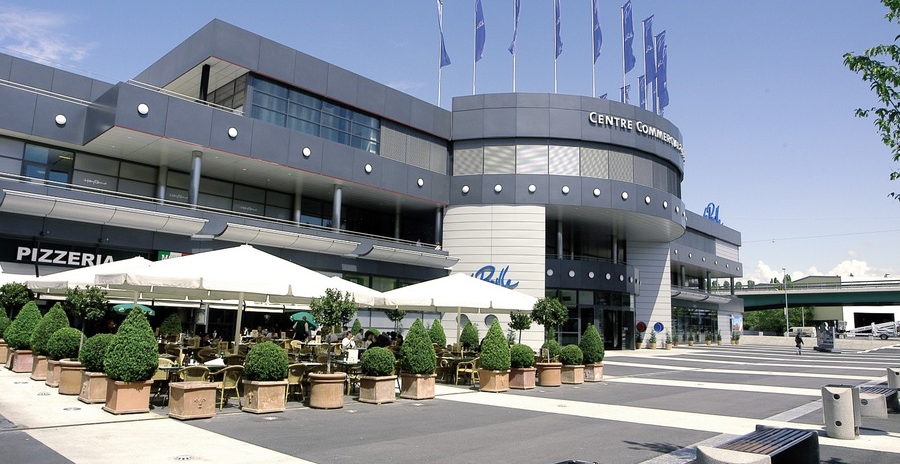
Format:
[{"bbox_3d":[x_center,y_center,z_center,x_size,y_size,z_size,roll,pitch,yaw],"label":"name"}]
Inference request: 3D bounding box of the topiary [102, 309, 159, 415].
[{"bbox_3d":[-5.762,2.325,9.950,0.840,1.800,0.840,-8,-13,44],"label":"topiary"}]

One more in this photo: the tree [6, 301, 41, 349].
[{"bbox_3d":[-11.878,2.664,15.355,0.860,1.390,0.860,9,-11,-39],"label":"tree"}]

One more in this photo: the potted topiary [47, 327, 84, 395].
[{"bbox_3d":[-9.018,3.002,12.900,0.800,1.420,0.800,-8,-13,44],"label":"potted topiary"}]

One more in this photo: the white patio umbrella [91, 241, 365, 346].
[{"bbox_3d":[-5.019,2.006,13.132,6.000,3.460,6.000,5,-9,-20],"label":"white patio umbrella"}]

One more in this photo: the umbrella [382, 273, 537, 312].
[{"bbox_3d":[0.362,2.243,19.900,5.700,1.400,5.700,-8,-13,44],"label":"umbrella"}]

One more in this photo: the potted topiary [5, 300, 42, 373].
[{"bbox_3d":[-11.773,2.888,15.200,0.860,1.850,0.860,-8,-13,44],"label":"potted topiary"}]

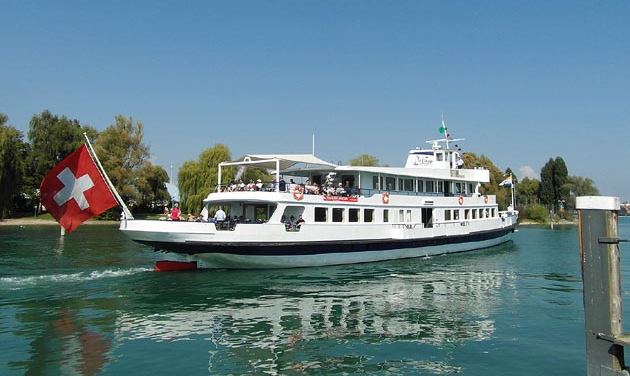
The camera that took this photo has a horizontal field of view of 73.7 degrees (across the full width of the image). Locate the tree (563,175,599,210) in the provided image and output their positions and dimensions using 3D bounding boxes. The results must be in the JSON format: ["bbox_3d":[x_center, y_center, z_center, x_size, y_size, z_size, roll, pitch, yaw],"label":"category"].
[{"bbox_3d":[80.887,2.570,127.000,11.490,12.700,11.490,0,-3,0],"label":"tree"}]

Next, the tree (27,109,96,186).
[{"bbox_3d":[-66.131,-6.417,110.000,17.910,28.810,16.120,0,-3,0],"label":"tree"}]

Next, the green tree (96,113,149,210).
[{"bbox_3d":[-49.757,-5.529,108.000,13.680,26.740,13.680,0,-3,0],"label":"green tree"}]

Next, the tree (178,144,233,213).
[{"bbox_3d":[-26.867,-1.609,104.000,13.170,18.320,13.170,0,-3,0],"label":"tree"}]

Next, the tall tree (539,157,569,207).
[{"bbox_3d":[69.424,-0.290,122.000,8.000,17.720,6.800,0,-3,0],"label":"tall tree"}]

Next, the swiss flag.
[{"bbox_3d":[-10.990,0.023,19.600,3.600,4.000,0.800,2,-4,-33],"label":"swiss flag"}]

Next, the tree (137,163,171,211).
[{"bbox_3d":[-41.786,0.643,108.000,8.790,14.400,8.790,0,-3,0],"label":"tree"}]

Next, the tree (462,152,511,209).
[{"bbox_3d":[45.333,-0.667,112.000,14.950,17.600,14.950,0,-3,0],"label":"tree"}]

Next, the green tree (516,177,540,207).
[{"bbox_3d":[61.143,2.714,120.000,6.790,12.000,6.790,0,-3,0],"label":"green tree"}]

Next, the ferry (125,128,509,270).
[{"bbox_3d":[6.856,-0.518,34.368,42.830,11.200,8.200,3,-5,-40],"label":"ferry"}]

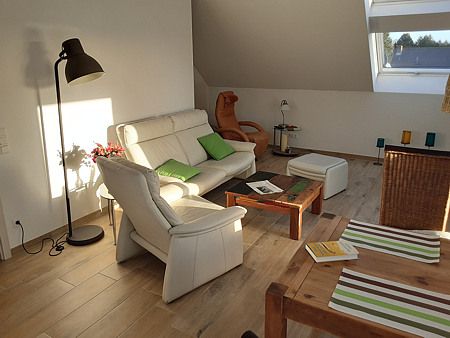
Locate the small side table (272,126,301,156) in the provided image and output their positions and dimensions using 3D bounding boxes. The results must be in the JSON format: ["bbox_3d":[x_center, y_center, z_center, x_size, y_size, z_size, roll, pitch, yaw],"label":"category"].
[{"bbox_3d":[1.111,-0.523,6.744,0.557,0.486,0.557,0,16,0],"label":"small side table"}]

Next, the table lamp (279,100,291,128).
[{"bbox_3d":[1.143,-1.039,6.794,0.223,0.476,0.202,9,19,29],"label":"table lamp"}]

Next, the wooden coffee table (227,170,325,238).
[{"bbox_3d":[0.554,0.367,3.929,0.796,0.364,0.775,9,19,28],"label":"wooden coffee table"}]

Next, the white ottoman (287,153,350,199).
[{"bbox_3d":[1.231,0.079,4.834,0.567,0.405,0.567,-15,22,-42],"label":"white ottoman"}]

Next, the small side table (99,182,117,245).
[{"bbox_3d":[-0.985,0.419,3.595,0.537,0.456,0.537,9,19,29],"label":"small side table"}]

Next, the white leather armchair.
[{"bbox_3d":[-0.428,0.334,2.947,0.911,0.982,0.850,-15,22,-41],"label":"white leather armchair"}]

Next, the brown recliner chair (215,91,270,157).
[{"bbox_3d":[0.281,-0.747,6.359,0.931,1.134,0.790,8,18,25],"label":"brown recliner chair"}]

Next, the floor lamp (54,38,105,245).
[{"bbox_3d":[-1.269,-0.214,3.326,0.435,1.822,0.314,-2,16,-6],"label":"floor lamp"}]

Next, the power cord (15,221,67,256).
[{"bbox_3d":[-1.597,0.579,3.303,0.314,0.314,0.375,9,19,29],"label":"power cord"}]

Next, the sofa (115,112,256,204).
[{"bbox_3d":[-0.390,-0.116,4.480,0.941,0.982,1.822,9,19,29],"label":"sofa"}]

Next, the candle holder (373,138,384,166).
[{"bbox_3d":[2.554,-0.286,6.018,0.142,0.435,0.142,9,19,29],"label":"candle holder"}]

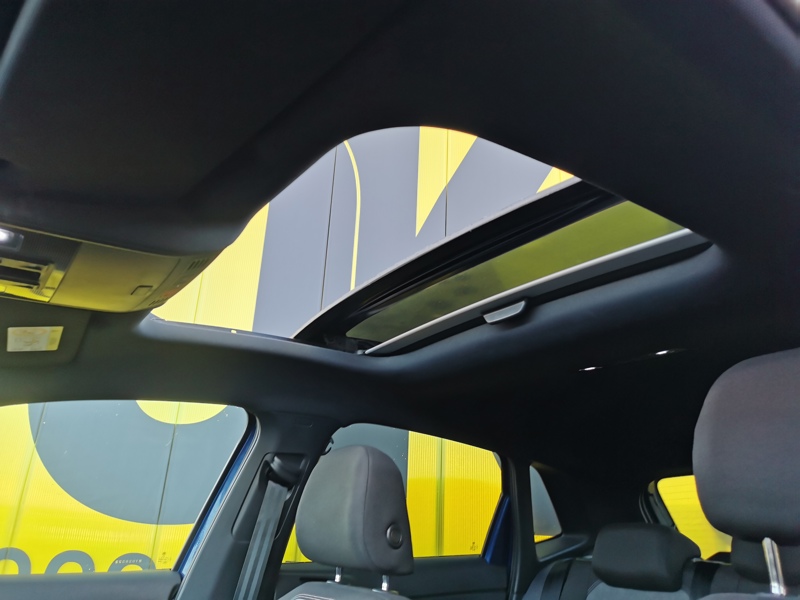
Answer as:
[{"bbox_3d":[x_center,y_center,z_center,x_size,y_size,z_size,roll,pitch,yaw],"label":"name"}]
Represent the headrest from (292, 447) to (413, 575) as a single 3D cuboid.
[{"bbox_3d":[-0.078,0.341,1.024,0.125,0.190,0.250,17,-25,-32],"label":"headrest"}]

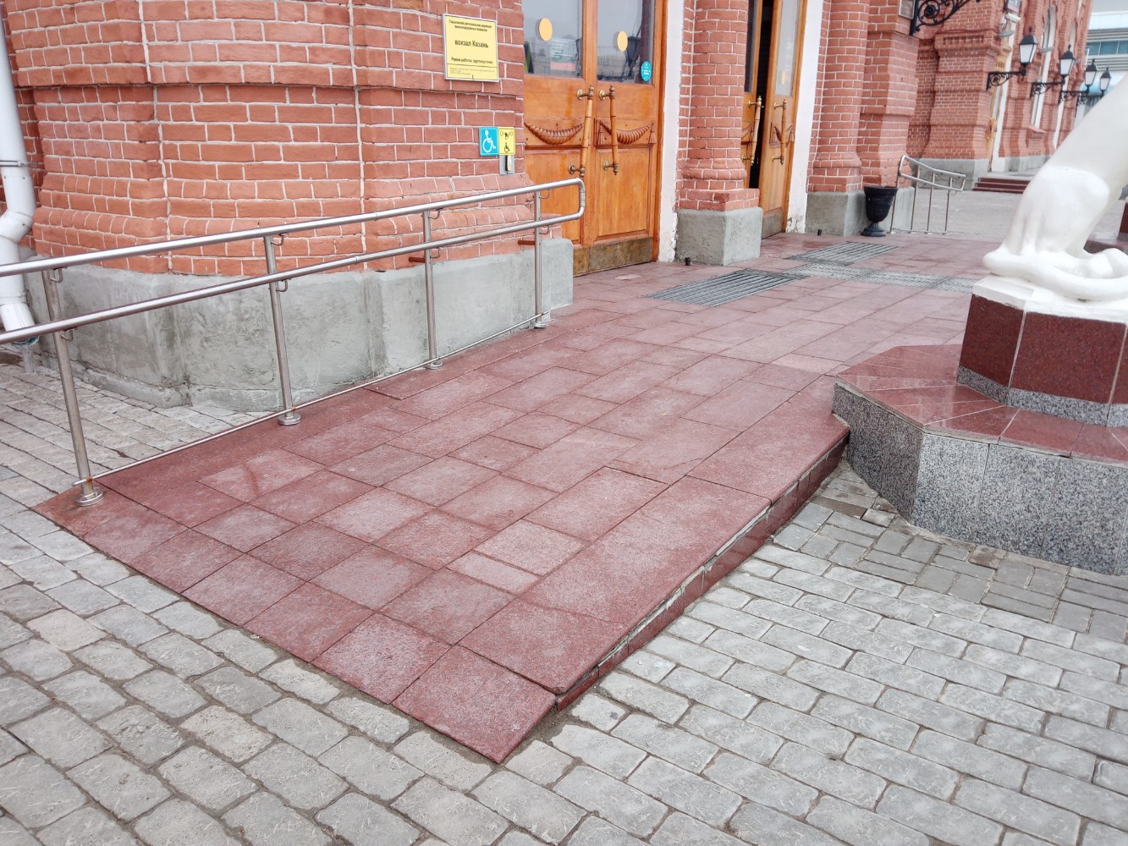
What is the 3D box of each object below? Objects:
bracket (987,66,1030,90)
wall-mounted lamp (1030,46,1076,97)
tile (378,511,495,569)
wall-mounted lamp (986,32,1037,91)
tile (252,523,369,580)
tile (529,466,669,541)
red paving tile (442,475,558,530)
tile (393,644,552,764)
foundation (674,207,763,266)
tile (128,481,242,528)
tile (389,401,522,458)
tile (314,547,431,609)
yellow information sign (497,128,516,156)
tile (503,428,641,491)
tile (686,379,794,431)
[{"bbox_3d":[11.217,-8.715,21.400,1.000,0.520,0.100,13,22,35],"label":"bracket"},{"bbox_3d":[16.168,-11.600,28.063,1.095,1.528,0.395,13,23,33],"label":"wall-mounted lamp"},{"bbox_3d":[-0.409,0.379,2.723,0.293,0.025,0.298,13,26,33],"label":"tile"},{"bbox_3d":[11.969,-9.713,22.603,1.095,1.528,0.395,13,23,33],"label":"wall-mounted lamp"},{"bbox_3d":[-0.802,0.409,2.673,0.297,0.025,0.256,13,26,33],"label":"tile"},{"bbox_3d":[0.121,0.287,2.943,0.296,0.030,0.487,13,27,35],"label":"tile"},{"bbox_3d":[-0.227,0.288,2.979,0.285,0.030,0.329,13,27,35],"label":"red paving tile"},{"bbox_3d":[-0.211,0.668,2.014,0.334,0.025,0.220,13,35,33],"label":"tile"},{"bbox_3d":[1.547,-1.891,8.438,0.540,0.500,0.820,13,23,34],"label":"foundation"},{"bbox_3d":[-1.314,0.295,3.000,0.337,0.025,0.218,13,26,33],"label":"tile"},{"bbox_3d":[-0.462,0.038,3.803,0.285,0.030,0.610,14,27,33],"label":"tile"},{"bbox_3d":[-0.564,0.465,2.513,0.288,0.025,0.253,13,26,33],"label":"tile"},{"bbox_3d":[-0.339,-1.684,5.065,0.020,0.157,0.152,13,23,34],"label":"yellow information sign"},{"bbox_3d":[0.038,0.156,3.481,0.291,0.030,0.571,14,27,33],"label":"tile"},{"bbox_3d":[0.842,-0.075,4.011,0.303,0.030,0.621,14,27,33],"label":"tile"}]

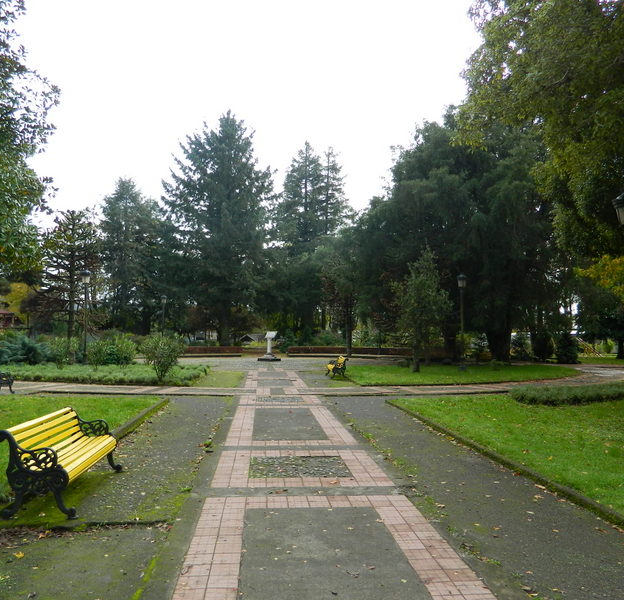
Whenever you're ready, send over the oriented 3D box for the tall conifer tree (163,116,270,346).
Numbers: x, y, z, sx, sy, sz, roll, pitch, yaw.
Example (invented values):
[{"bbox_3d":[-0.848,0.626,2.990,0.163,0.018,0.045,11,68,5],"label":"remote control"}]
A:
[{"bbox_3d":[-9.159,-6.721,56.805,10.600,23.600,10.600,0,-4,0],"label":"tall conifer tree"}]

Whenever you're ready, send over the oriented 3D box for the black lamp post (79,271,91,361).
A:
[{"bbox_3d":[-9.173,0.847,23.538,0.460,4.050,0.460,0,-4,0],"label":"black lamp post"}]

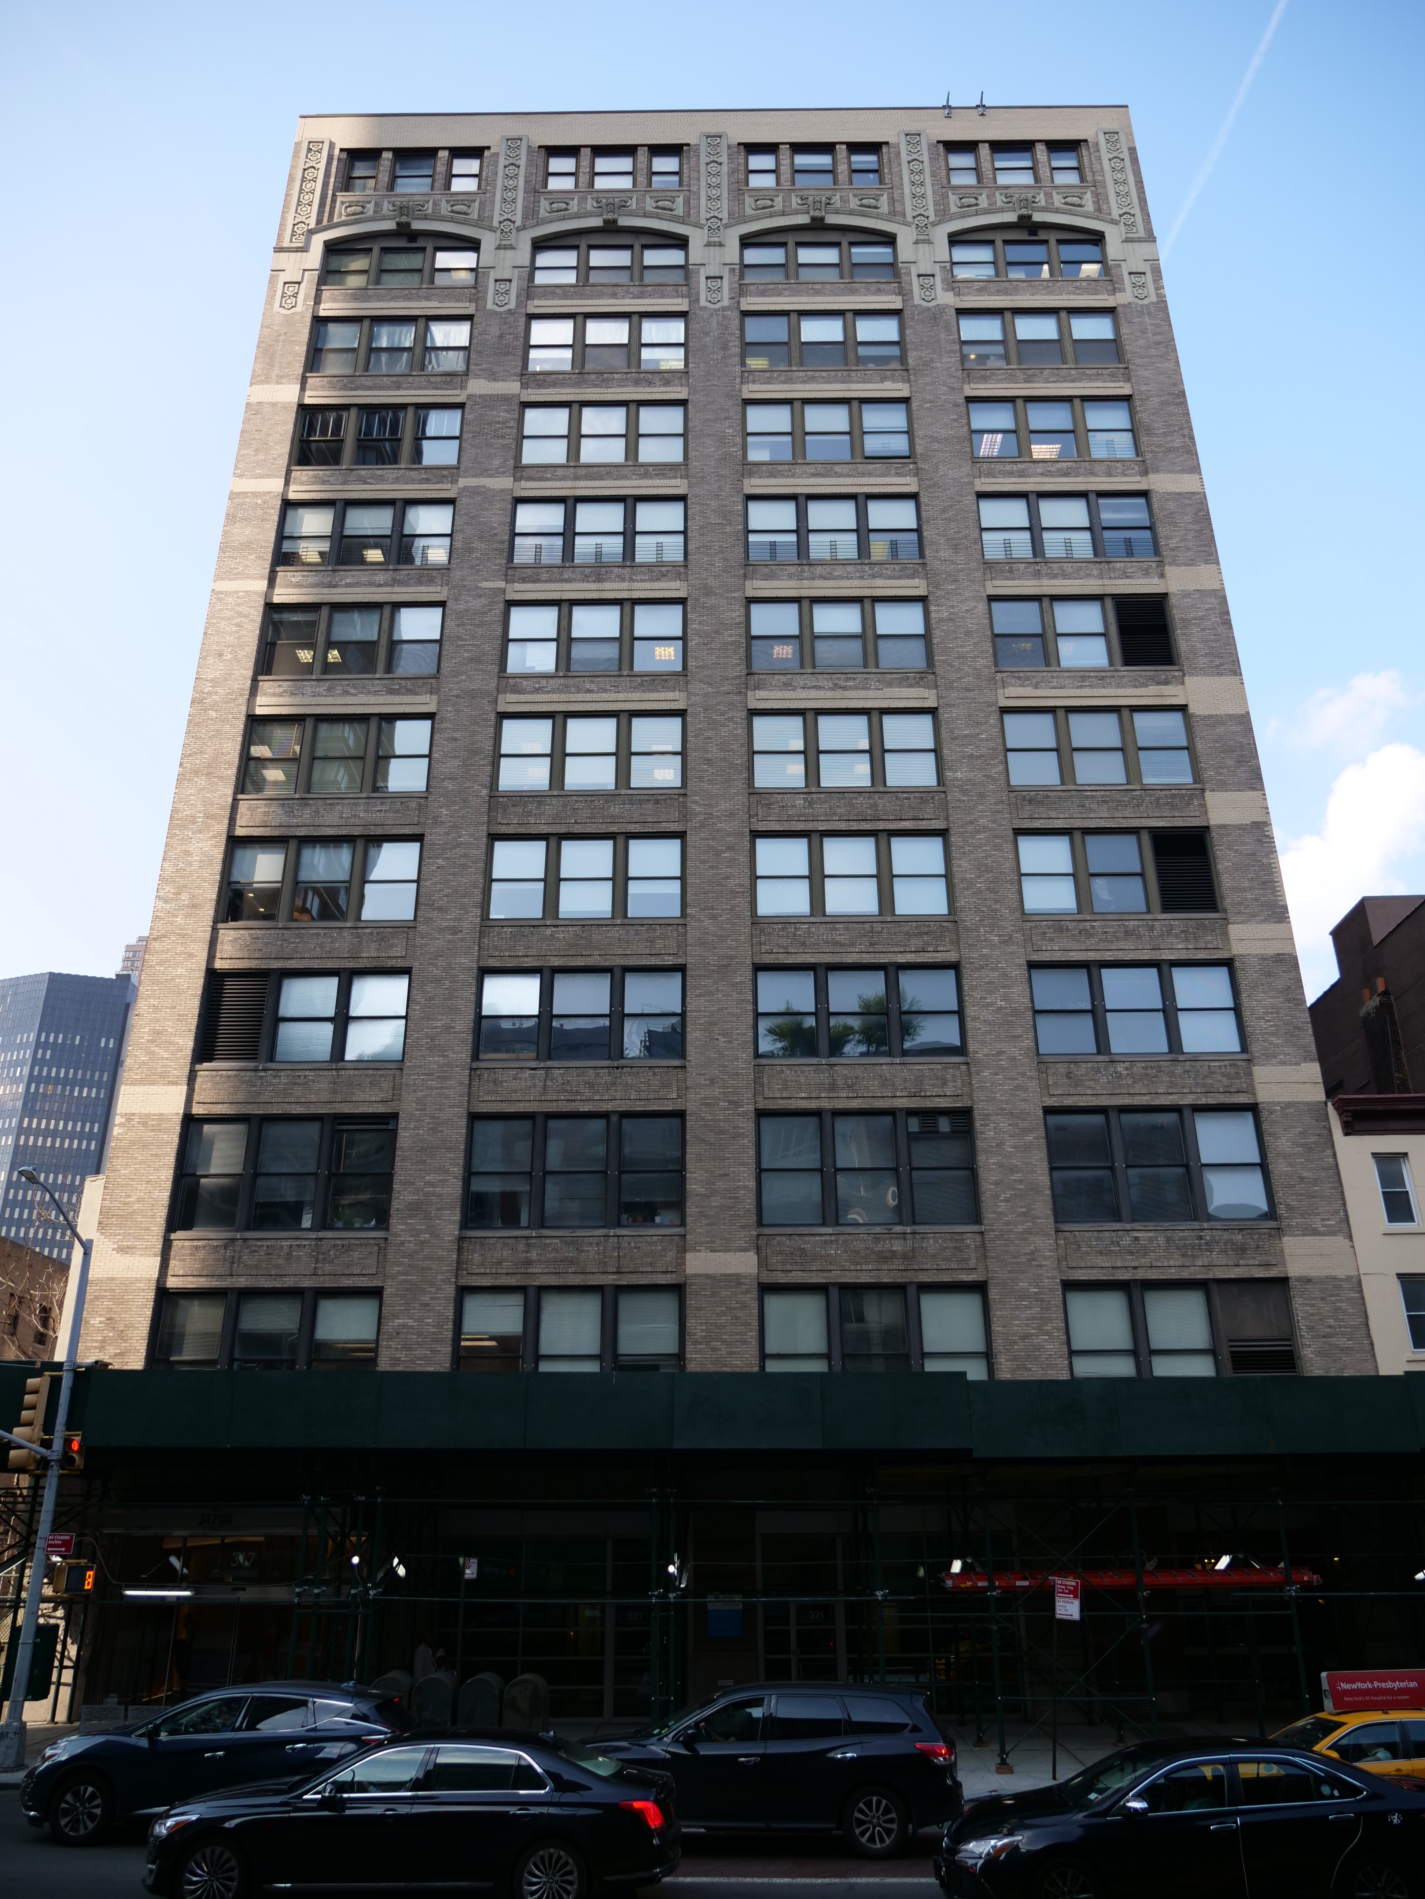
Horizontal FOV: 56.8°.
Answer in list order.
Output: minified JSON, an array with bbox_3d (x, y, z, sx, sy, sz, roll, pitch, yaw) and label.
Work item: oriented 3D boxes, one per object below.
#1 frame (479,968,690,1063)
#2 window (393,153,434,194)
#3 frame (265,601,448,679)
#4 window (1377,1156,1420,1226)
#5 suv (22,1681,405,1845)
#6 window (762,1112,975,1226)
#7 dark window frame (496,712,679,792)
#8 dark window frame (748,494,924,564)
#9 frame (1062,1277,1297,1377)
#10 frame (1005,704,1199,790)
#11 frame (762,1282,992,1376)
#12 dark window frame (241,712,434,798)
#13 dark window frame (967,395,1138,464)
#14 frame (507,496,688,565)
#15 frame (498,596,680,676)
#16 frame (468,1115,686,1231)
[{"bbox_3d":[-3.119,1.552,31.271,4.776,2.357,0.200,-1,-24,1],"label":"frame"},{"bbox_3d":[-10.107,-26.281,44.544,1.228,2.054,0.200,0,-24,0],"label":"window"},{"bbox_3d":[-10.002,-8.625,36.737,4.867,2.614,0.200,0,-24,0],"label":"frame"},{"bbox_3d":[15.698,5.532,30.167,0.760,1.611,0.200,0,-24,0],"label":"window"},{"bbox_3d":[-6.140,10.323,16.951,4.890,1.690,1.920,-1,-24,0],"label":"suv"},{"bbox_3d":[3.468,4.947,29.705,4.834,2.679,0.200,-1,-24,1],"label":"window"},{"bbox_3d":[-3.117,-5.075,33.713,4.747,2.428,0.220,-1,-24,0],"label":"dark window frame"},{"bbox_3d":[3.320,-11.712,36.541,4.833,2.437,0.220,-1,-24,0],"label":"dark window frame"},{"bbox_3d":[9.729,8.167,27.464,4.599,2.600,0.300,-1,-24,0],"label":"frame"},{"bbox_3d":[9.678,-5.152,33.256,4.630,2.485,0.300,-1,-24,0],"label":"frame"},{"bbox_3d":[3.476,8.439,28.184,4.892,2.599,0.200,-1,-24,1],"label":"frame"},{"bbox_3d":[-9.739,-5.030,34.225,4.813,2.586,0.200,-1,-24,1],"label":"dark window frame"},{"bbox_3d":[10.184,-15.680,39.611,4.828,2.704,0.200,0,-24,0],"label":"dark window frame"},{"bbox_3d":[-3.206,-11.797,37.085,4.935,2.510,0.200,-1,-24,1],"label":"frame"},{"bbox_3d":[-3.095,-8.253,34.730,4.739,2.460,0.300,-1,-24,0],"label":"frame"},{"bbox_3d":[-2.996,4.905,29.008,4.712,2.548,0.300,-1,-24,0],"label":"frame"}]

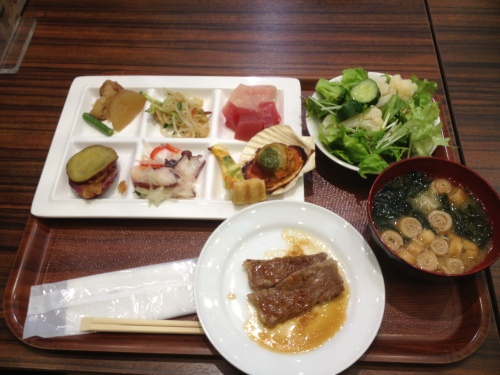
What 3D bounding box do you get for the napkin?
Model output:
[{"bbox_3d":[-0.115,0.106,0.498,0.210,0.012,0.062,-9,58,-3],"label":"napkin"}]

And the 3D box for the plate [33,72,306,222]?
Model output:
[{"bbox_3d":[-0.083,-0.045,0.584,0.285,0.025,0.198,1,58,3],"label":"plate"}]

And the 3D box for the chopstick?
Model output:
[{"bbox_3d":[-0.062,0.133,0.478,0.200,0.005,0.011,0,58,3],"label":"chopstick"}]

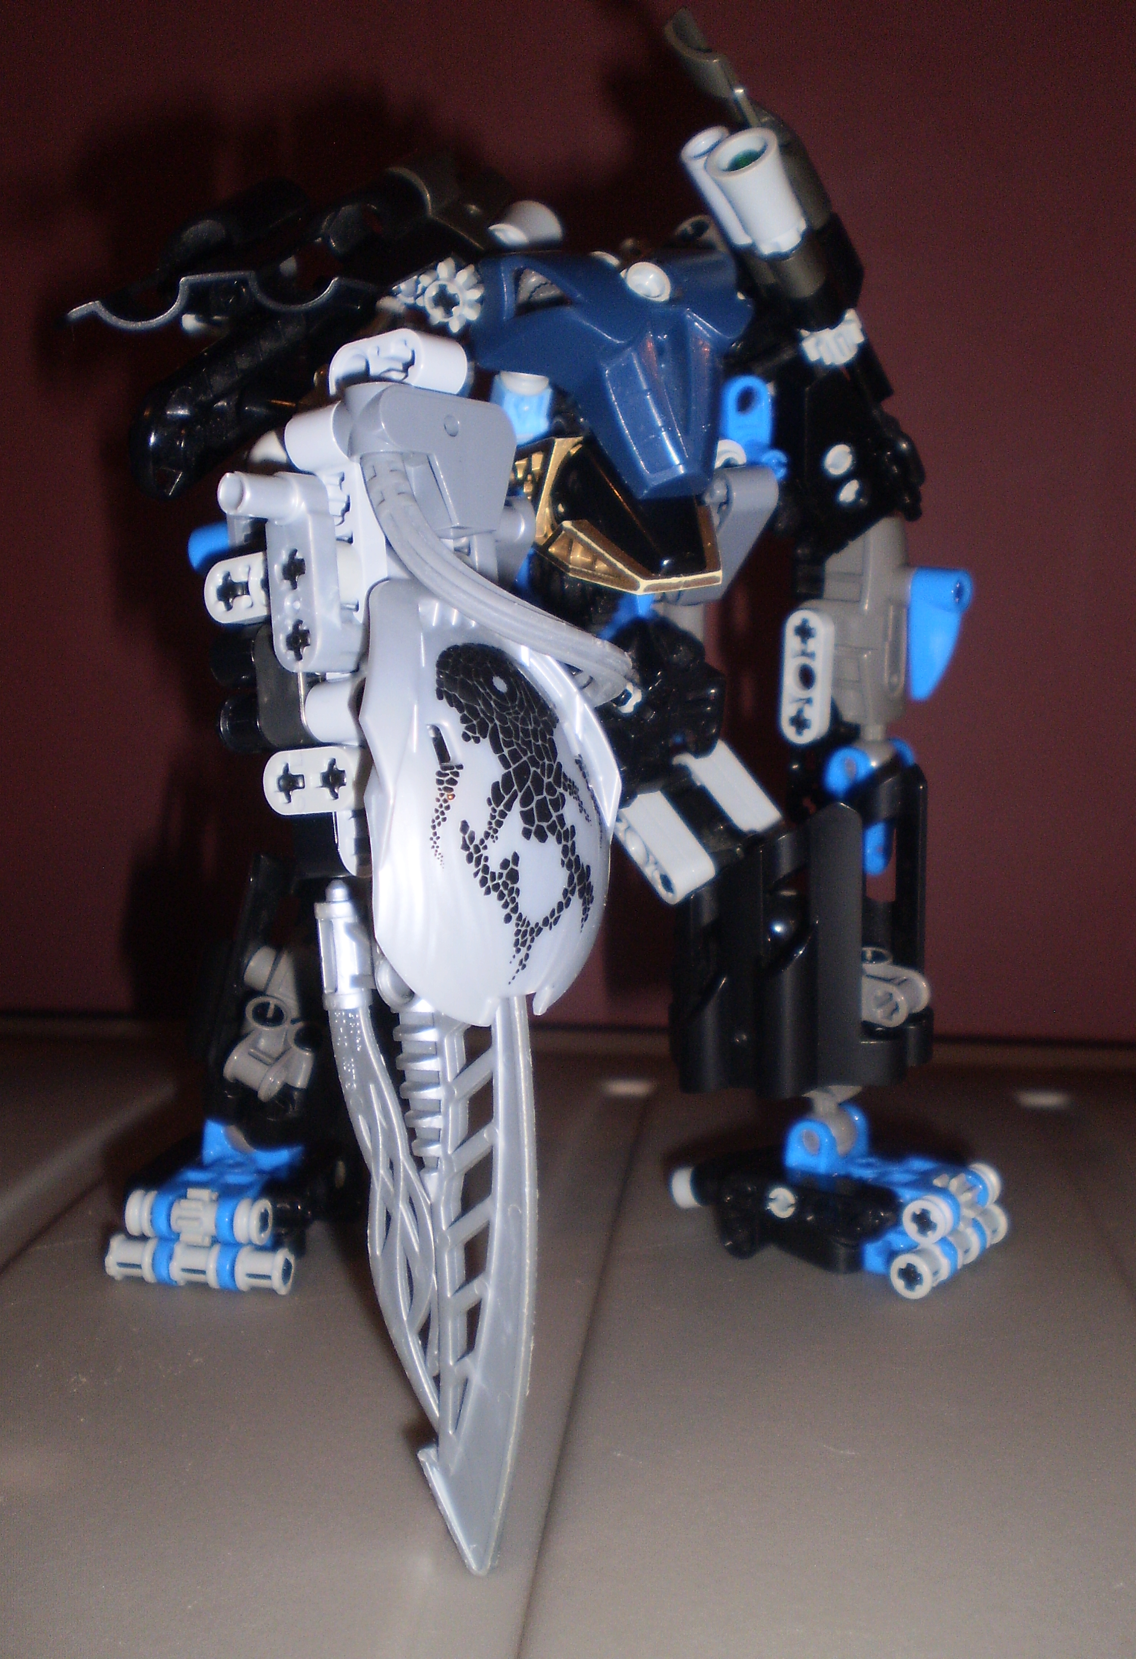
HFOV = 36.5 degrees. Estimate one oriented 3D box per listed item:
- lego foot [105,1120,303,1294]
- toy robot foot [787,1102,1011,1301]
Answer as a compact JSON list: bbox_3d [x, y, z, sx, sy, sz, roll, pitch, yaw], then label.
[{"bbox_3d":[-0.058,0.063,0.298,0.032,0.025,0.032,1,5,16],"label":"lego foot"},{"bbox_3d":[0.056,0.063,0.302,0.032,0.025,0.032,4,7,37],"label":"toy robot foot"}]

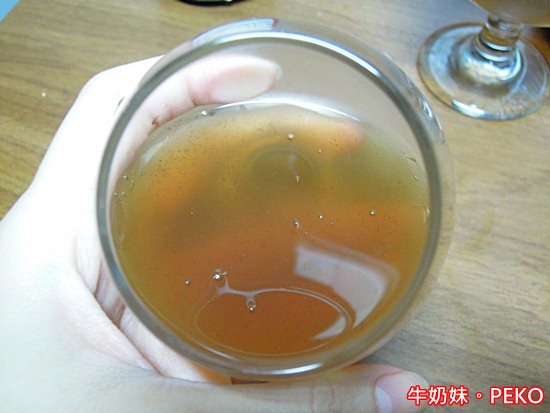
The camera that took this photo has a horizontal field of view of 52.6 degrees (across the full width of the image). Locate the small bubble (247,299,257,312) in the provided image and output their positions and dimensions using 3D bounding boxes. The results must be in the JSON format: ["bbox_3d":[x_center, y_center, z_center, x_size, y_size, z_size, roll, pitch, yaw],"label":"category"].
[{"bbox_3d":[-0.005,0.023,0.128,0.002,0.002,0.003,0,55,0],"label":"small bubble"}]

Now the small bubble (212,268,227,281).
[{"bbox_3d":[-0.013,0.016,0.132,0.003,0.003,0.003,0,55,0],"label":"small bubble"}]

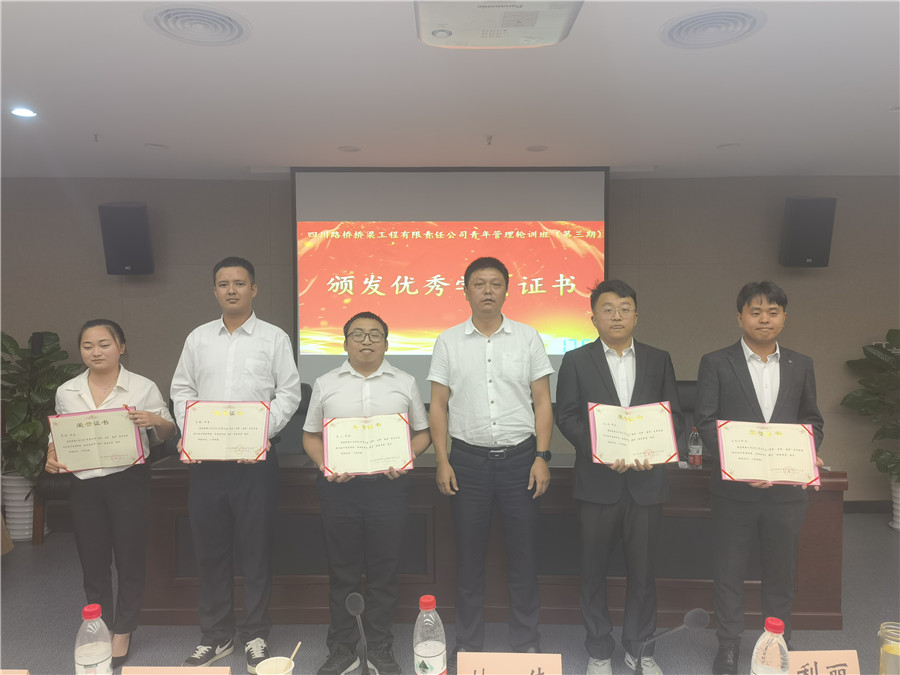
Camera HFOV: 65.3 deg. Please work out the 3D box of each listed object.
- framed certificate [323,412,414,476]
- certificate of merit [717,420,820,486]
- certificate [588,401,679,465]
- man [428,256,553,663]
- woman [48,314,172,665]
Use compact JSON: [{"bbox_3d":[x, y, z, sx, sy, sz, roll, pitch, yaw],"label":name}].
[{"bbox_3d":[-0.338,0.441,2.887,0.357,0.250,0.030,-4,-26,-8],"label":"framed certificate"},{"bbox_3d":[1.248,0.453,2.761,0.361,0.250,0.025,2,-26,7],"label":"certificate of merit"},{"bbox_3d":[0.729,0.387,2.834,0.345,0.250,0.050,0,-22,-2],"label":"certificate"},{"bbox_3d":[0.170,0.550,3.035,0.530,1.770,0.320,0,3,2],"label":"man"},{"bbox_3d":[-1.470,0.665,3.075,0.500,1.530,0.380,-1,3,-5],"label":"woman"}]

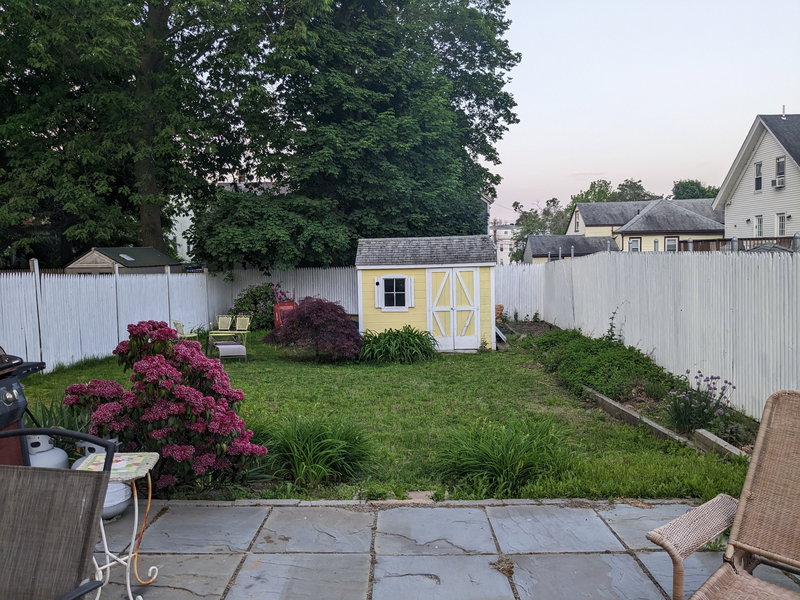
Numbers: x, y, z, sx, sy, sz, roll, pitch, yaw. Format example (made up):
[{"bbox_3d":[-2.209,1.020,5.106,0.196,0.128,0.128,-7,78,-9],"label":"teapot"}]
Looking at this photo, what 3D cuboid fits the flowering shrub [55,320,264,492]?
[{"bbox_3d":[-1.578,0.658,4.198,1.270,1.090,1.120,-1,4,1],"label":"flowering shrub"}]

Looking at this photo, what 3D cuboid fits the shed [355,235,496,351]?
[{"bbox_3d":[0.627,-0.194,14.218,3.000,2.460,2.000,-1,4,1],"label":"shed"}]

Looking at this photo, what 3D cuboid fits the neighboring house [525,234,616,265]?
[{"bbox_3d":[10.554,-2.188,37.956,5.200,3.500,5.000,-1,4,4],"label":"neighboring house"}]

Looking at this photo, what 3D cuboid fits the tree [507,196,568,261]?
[{"bbox_3d":[13.265,-5.977,59.762,6.000,8.100,6.000,-2,4,0],"label":"tree"}]

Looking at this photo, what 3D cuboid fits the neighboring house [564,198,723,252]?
[{"bbox_3d":[18.979,-4.312,46.352,11.500,6.200,8.500,-1,4,7],"label":"neighboring house"}]

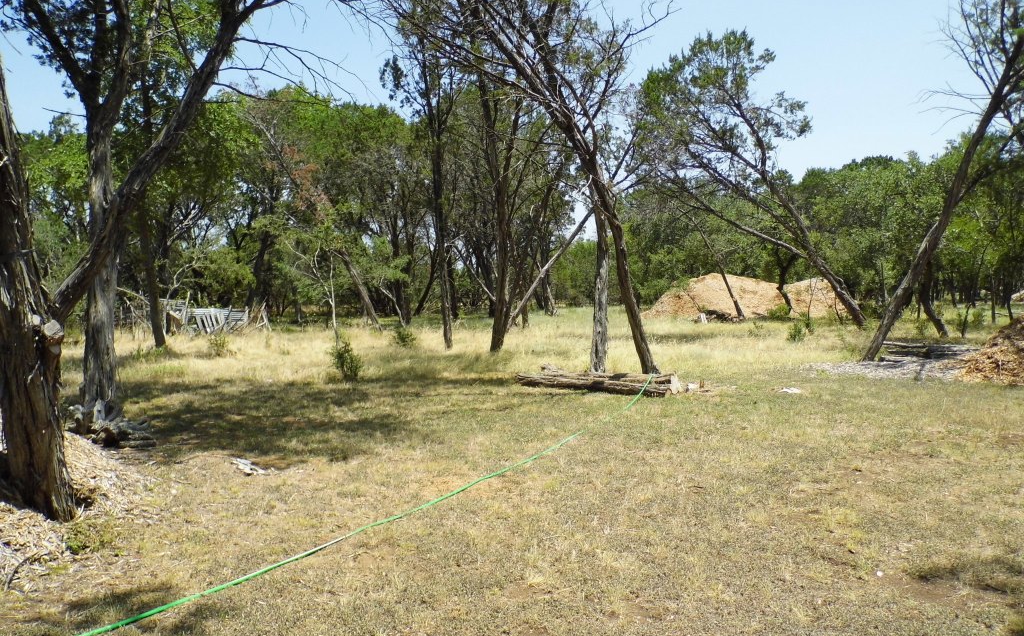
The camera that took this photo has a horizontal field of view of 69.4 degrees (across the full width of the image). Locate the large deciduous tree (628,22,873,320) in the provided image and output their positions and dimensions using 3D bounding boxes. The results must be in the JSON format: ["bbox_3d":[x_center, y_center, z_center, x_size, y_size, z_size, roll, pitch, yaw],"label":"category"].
[{"bbox_3d":[8.063,-4.699,25.000,7.840,10.040,6.000,0,3,0],"label":"large deciduous tree"}]

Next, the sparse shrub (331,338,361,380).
[{"bbox_3d":[-2.618,0.657,11.700,0.510,0.660,0.480,0,3,0],"label":"sparse shrub"}]

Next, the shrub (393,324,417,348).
[{"bbox_3d":[-2.500,0.442,17.200,0.560,0.580,0.520,0,3,0],"label":"shrub"}]

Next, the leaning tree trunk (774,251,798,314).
[{"bbox_3d":[11.878,-1.515,32.000,1.040,2.810,0.800,0,3,0],"label":"leaning tree trunk"}]

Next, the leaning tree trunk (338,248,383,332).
[{"bbox_3d":[-4.507,-0.818,22.000,1.310,2.500,0.700,0,3,0],"label":"leaning tree trunk"}]

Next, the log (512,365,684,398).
[{"bbox_3d":[1.242,0.930,10.500,2.450,0.320,0.500,1,3,20],"label":"log"}]

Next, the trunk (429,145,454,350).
[{"bbox_3d":[-1.592,-1.581,16.700,0.590,4.670,0.500,0,3,0],"label":"trunk"}]

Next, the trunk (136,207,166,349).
[{"bbox_3d":[-8.287,-0.920,17.000,0.690,3.290,0.500,0,3,0],"label":"trunk"}]

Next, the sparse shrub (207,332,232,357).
[{"bbox_3d":[-6.131,0.566,15.500,0.540,0.520,0.500,0,3,0],"label":"sparse shrub"}]

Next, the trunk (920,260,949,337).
[{"bbox_3d":[11.712,-0.527,20.500,0.780,2.130,0.600,0,3,0],"label":"trunk"}]

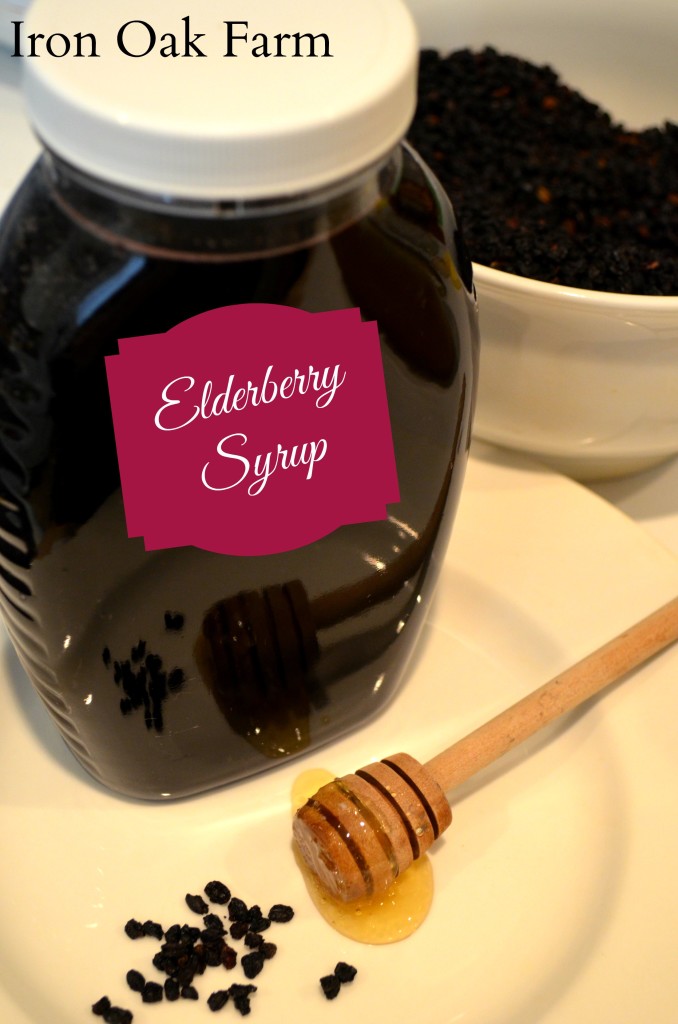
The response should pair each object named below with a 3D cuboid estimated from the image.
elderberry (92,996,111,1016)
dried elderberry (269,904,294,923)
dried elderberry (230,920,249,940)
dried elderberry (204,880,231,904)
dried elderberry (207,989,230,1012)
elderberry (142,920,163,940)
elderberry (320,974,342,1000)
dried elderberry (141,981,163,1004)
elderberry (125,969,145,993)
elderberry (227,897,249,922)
[{"bbox_3d":[-0.044,0.093,0.287,0.003,0.002,0.004,28,47,26],"label":"elderberry"},{"bbox_3d":[-0.011,0.080,0.303,0.005,0.003,0.004,-2,42,-5],"label":"dried elderberry"},{"bbox_3d":[-0.019,0.082,0.300,0.003,0.003,0.004,30,48,27],"label":"dried elderberry"},{"bbox_3d":[-0.024,0.076,0.306,0.006,0.003,0.004,33,49,29],"label":"dried elderberry"},{"bbox_3d":[-0.024,0.098,0.308,0.005,0.003,0.003,-35,57,-29],"label":"dried elderberry"},{"bbox_3d":[-0.039,0.087,0.319,0.005,0.003,0.003,21,50,17],"label":"elderberry"},{"bbox_3d":[-0.002,0.096,0.310,0.004,0.004,0.005,-5,47,-5],"label":"elderberry"},{"bbox_3d":[-0.035,0.091,0.289,0.004,0.003,0.004,2,42,-1],"label":"dried elderberry"},{"bbox_3d":[-0.038,0.089,0.291,0.003,0.003,0.005,-29,50,-31],"label":"elderberry"},{"bbox_3d":[-0.021,0.084,0.322,0.004,0.004,0.006,-20,51,-19],"label":"elderberry"}]

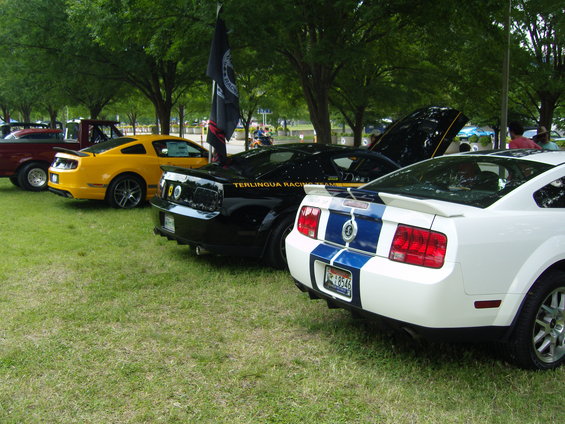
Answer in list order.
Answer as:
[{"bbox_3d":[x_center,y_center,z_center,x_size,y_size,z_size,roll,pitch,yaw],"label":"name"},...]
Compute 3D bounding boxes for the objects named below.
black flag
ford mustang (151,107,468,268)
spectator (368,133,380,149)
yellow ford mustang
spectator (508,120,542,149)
[{"bbox_3d":[-0.847,-1.682,7.739,0.470,2.010,0.300,2,9,6],"label":"black flag"},{"bbox_3d":[0.715,-0.452,7.522,4.770,1.880,1.900,-5,10,-35],"label":"ford mustang"},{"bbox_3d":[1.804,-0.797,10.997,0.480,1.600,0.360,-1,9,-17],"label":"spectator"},{"bbox_3d":[-2.308,-0.900,11.590,4.780,1.400,1.880,-5,11,-35],"label":"yellow ford mustang"},{"bbox_3d":[3.456,-0.403,8.016,0.520,1.790,0.360,-5,11,-36],"label":"spectator"}]

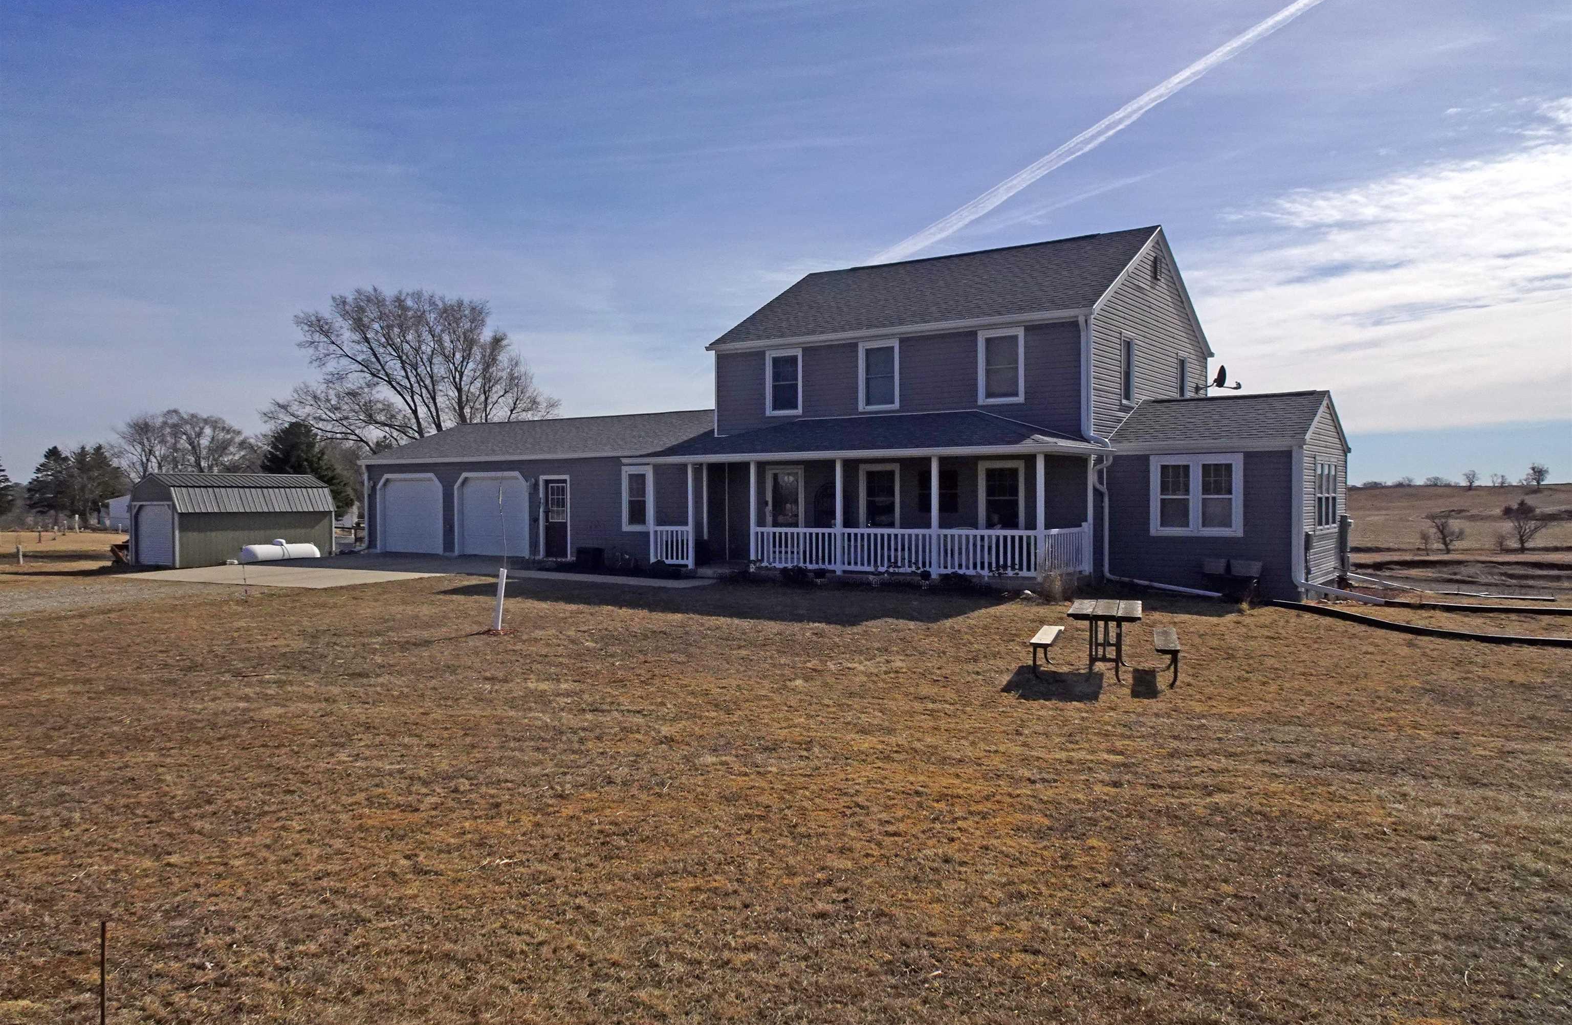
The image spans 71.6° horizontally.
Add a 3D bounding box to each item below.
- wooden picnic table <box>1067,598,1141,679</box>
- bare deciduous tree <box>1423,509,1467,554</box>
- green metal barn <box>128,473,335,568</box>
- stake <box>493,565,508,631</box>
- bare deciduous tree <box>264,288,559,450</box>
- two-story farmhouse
[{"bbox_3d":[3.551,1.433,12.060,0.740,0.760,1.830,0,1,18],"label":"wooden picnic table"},{"bbox_3d":[63.473,1.834,105.000,4.259,4.259,3.833,0,1,0],"label":"bare deciduous tree"},{"bbox_3d":[-21.382,0.218,42.372,3.800,3.401,6.250,1,1,35],"label":"green metal barn"},{"bbox_3d":[-4.008,1.230,15.328,0.100,0.912,0.100,6,0,0],"label":"stake"},{"bbox_3d":[-21.342,-5.694,62.000,16.766,14.111,15.090,0,1,0],"label":"bare deciduous tree"},{"bbox_3d":[0.007,-2.519,28.716,26.125,7.790,10.982,1,1,35],"label":"two-story farmhouse"}]

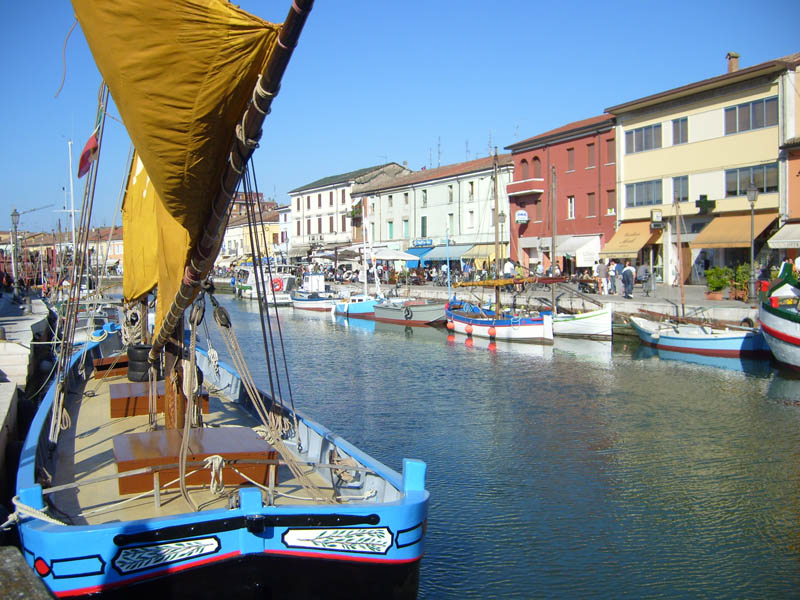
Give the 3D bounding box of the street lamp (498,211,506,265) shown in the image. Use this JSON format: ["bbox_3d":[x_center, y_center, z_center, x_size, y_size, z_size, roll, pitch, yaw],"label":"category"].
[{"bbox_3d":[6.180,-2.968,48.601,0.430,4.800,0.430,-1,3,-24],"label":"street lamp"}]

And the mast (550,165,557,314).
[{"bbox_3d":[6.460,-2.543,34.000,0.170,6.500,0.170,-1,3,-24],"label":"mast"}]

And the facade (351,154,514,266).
[{"bbox_3d":[5.287,-7.478,78.355,8.000,10.850,27.883,-2,3,-30],"label":"facade"}]

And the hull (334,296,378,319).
[{"bbox_3d":[-2.249,0.267,45.493,1.900,1.100,4.800,-2,3,-30],"label":"hull"}]

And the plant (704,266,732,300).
[{"bbox_3d":[12.648,-0.683,32.235,0.950,1.300,0.970,-2,3,-24],"label":"plant"}]

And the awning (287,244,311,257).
[{"bbox_3d":[-12.512,-5.972,99.849,1.000,1.300,5.174,-2,3,-34],"label":"awning"}]

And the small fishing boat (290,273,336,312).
[{"bbox_3d":[-5.554,-0.529,51.622,2.000,2.600,6.200,-2,3,-35],"label":"small fishing boat"}]

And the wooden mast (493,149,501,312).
[{"bbox_3d":[3.933,-2.611,32.750,0.170,6.900,0.170,-2,3,-21],"label":"wooden mast"}]

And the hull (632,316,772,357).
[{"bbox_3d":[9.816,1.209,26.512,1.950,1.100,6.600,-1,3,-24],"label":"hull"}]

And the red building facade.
[{"bbox_3d":[15.055,-7.053,59.981,8.000,11.350,13.021,-2,3,-24],"label":"red building facade"}]

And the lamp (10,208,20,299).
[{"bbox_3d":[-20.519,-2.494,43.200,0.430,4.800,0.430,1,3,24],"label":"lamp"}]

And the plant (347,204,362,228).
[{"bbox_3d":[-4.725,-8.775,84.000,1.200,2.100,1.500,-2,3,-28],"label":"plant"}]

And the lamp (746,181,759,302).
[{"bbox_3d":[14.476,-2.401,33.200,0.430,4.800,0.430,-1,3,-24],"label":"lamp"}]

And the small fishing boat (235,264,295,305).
[{"bbox_3d":[-10.371,-1.201,62.057,2.900,2.800,9.500,-2,3,-21],"label":"small fishing boat"}]

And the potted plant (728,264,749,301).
[{"bbox_3d":[14.019,-0.725,33.500,0.700,1.450,0.750,-1,3,-24],"label":"potted plant"}]

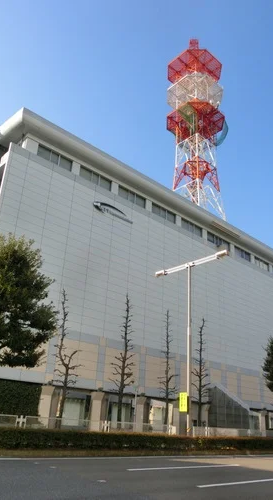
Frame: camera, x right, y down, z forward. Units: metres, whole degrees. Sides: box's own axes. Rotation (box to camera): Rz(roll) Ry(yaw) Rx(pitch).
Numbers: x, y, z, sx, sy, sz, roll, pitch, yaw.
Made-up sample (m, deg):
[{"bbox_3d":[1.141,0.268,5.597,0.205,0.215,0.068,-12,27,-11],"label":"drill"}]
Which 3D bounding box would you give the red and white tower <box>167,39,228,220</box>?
[{"bbox_3d":[9.341,-18.147,64.115,8.500,42.510,8.500,22,-30,-37],"label":"red and white tower"}]

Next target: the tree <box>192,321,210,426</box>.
[{"bbox_3d":[5.205,10.224,32.548,1.650,9.742,1.650,3,-23,1],"label":"tree"}]

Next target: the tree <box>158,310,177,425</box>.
[{"bbox_3d":[2.397,9.196,30.205,1.600,9.480,1.600,3,-23,1],"label":"tree"}]

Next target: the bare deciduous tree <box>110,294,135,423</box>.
[{"bbox_3d":[-0.917,7.643,27.566,1.800,9.891,1.800,3,-23,1],"label":"bare deciduous tree"}]

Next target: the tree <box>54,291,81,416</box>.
[{"bbox_3d":[-4.098,6.847,24.775,1.950,8.809,1.950,22,-30,-37],"label":"tree"}]

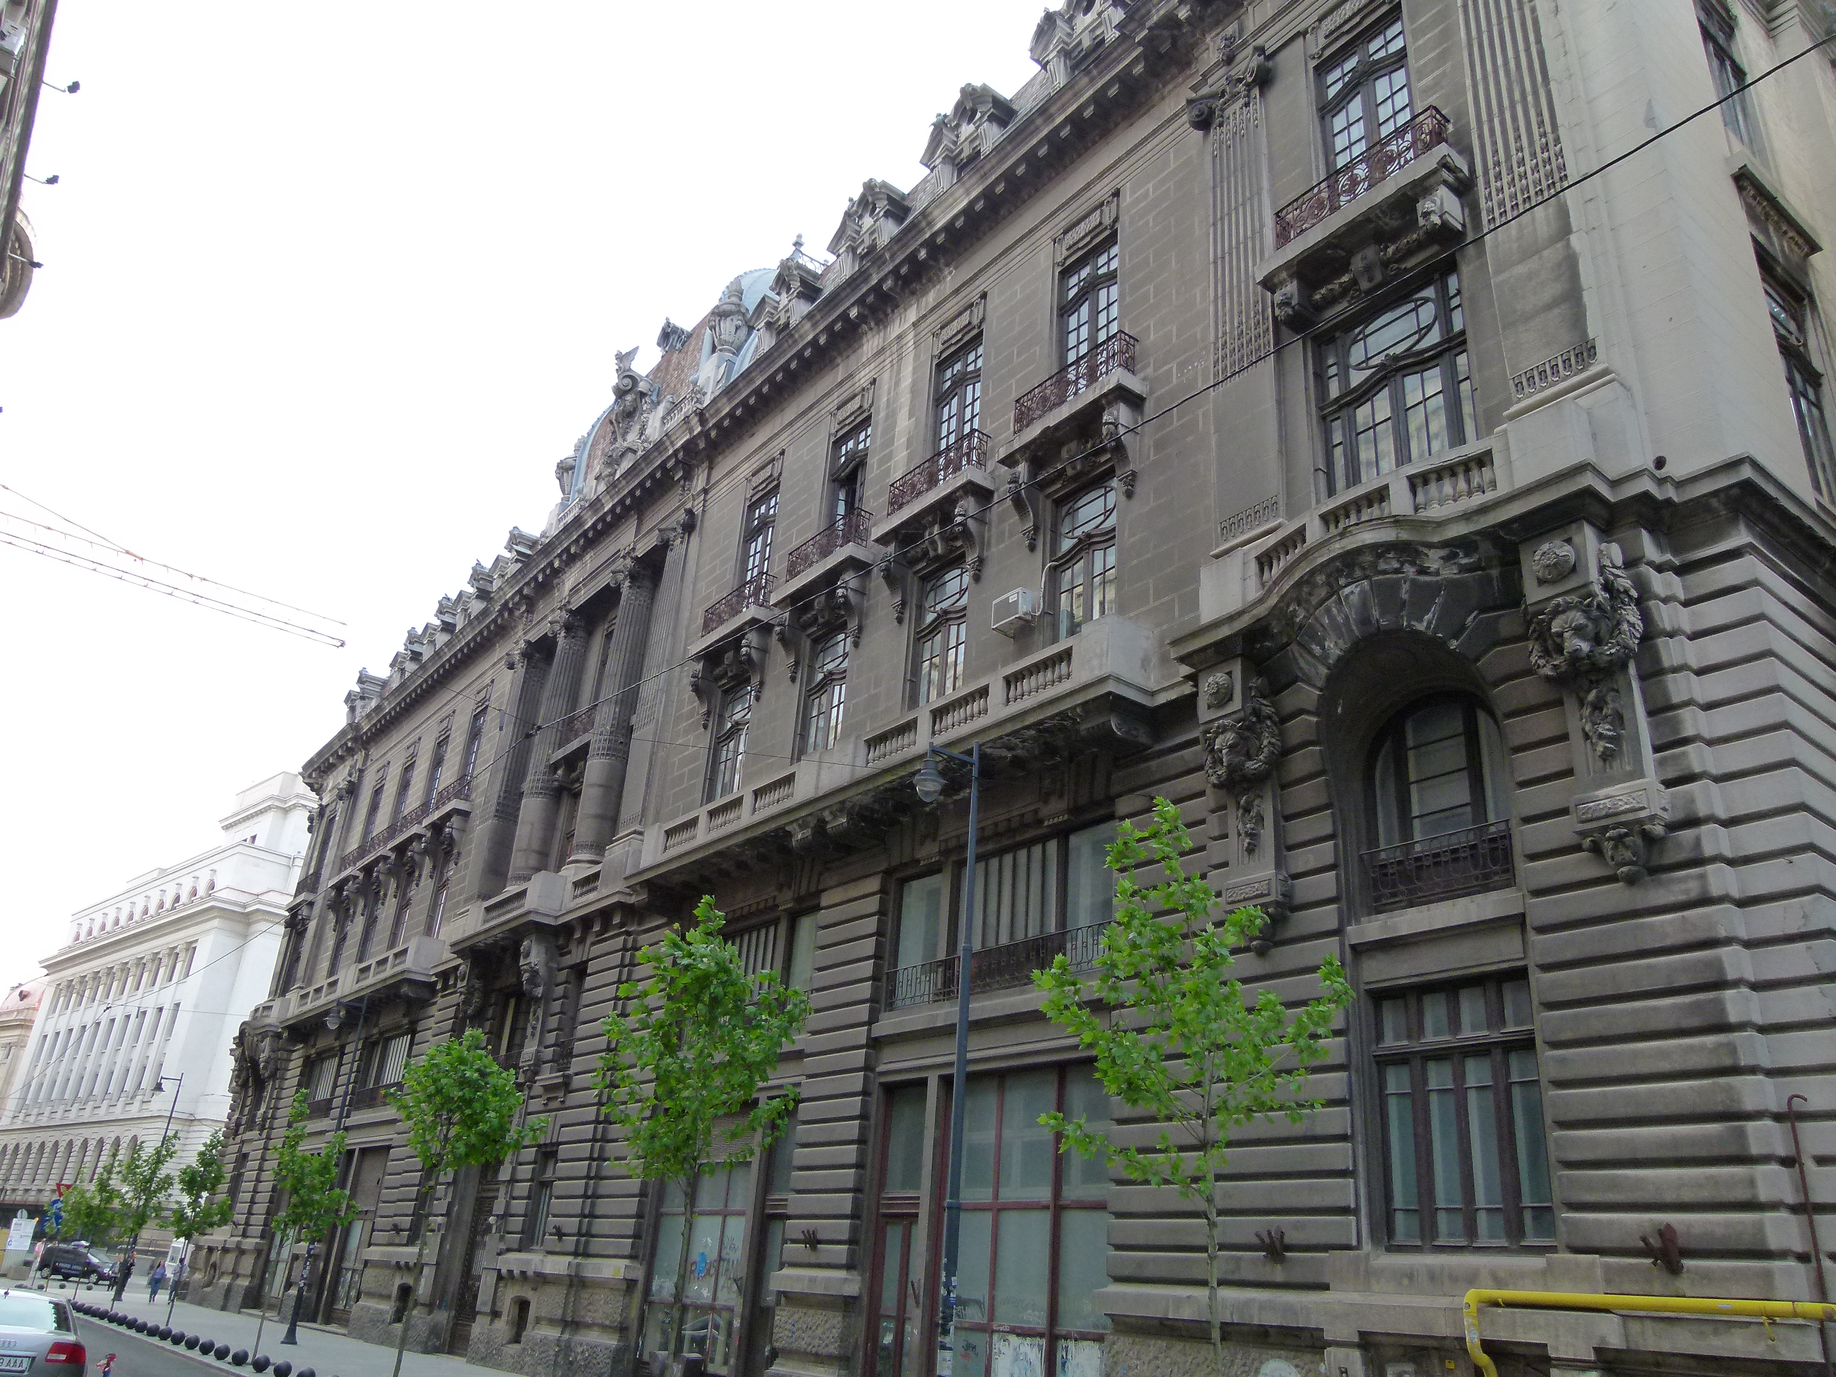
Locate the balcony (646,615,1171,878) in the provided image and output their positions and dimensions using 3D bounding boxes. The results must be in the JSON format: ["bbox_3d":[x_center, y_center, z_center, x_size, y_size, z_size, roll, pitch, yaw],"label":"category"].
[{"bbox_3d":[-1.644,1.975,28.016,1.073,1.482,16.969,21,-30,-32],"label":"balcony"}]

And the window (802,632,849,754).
[{"bbox_3d":[-1.995,0.626,30.712,0.307,4.498,1.625,21,-30,-32],"label":"window"}]

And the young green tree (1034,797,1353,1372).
[{"bbox_3d":[2.187,3.790,10.594,2.600,6.400,2.650,4,-25,2],"label":"young green tree"}]

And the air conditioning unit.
[{"bbox_3d":[1.809,-1.447,25.295,0.307,0.603,0.797,21,-30,-32],"label":"air conditioning unit"}]

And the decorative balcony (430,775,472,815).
[{"bbox_3d":[-17.192,4.091,49.342,0.494,0.997,2.940,22,-30,-32],"label":"decorative balcony"}]

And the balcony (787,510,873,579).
[{"bbox_3d":[-2.146,-3.309,32.229,0.511,0.971,3.118,21,-30,-32],"label":"balcony"}]

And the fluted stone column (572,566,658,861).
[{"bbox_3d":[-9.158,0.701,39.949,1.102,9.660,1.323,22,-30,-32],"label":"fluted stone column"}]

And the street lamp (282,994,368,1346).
[{"bbox_3d":[-16.302,12.860,36.148,1.300,8.970,0.450,22,-30,-32],"label":"street lamp"}]

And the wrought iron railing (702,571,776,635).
[{"bbox_3d":[-4.616,-1.891,34.261,0.567,1.103,2.940,22,-30,-32],"label":"wrought iron railing"}]

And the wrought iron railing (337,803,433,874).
[{"bbox_3d":[-22.742,6.531,56.963,0.511,0.940,12.164,21,-30,-32],"label":"wrought iron railing"}]

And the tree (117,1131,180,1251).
[{"bbox_3d":[-27.357,18.707,46.560,2.147,5.796,2.147,21,-30,-32],"label":"tree"}]

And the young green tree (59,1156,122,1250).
[{"bbox_3d":[-32.109,20.991,51.866,2.400,5.300,2.400,22,-30,-32],"label":"young green tree"}]

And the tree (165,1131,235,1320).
[{"bbox_3d":[-21.550,16.062,39.511,2.147,5.520,2.147,21,-30,-32],"label":"tree"}]

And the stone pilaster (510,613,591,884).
[{"bbox_3d":[-11.494,1.435,42.276,1.227,9.916,1.227,21,-30,-32],"label":"stone pilaster"}]

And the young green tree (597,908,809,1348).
[{"bbox_3d":[-2.960,6.297,17.701,2.453,7.616,2.453,21,-30,-32],"label":"young green tree"}]

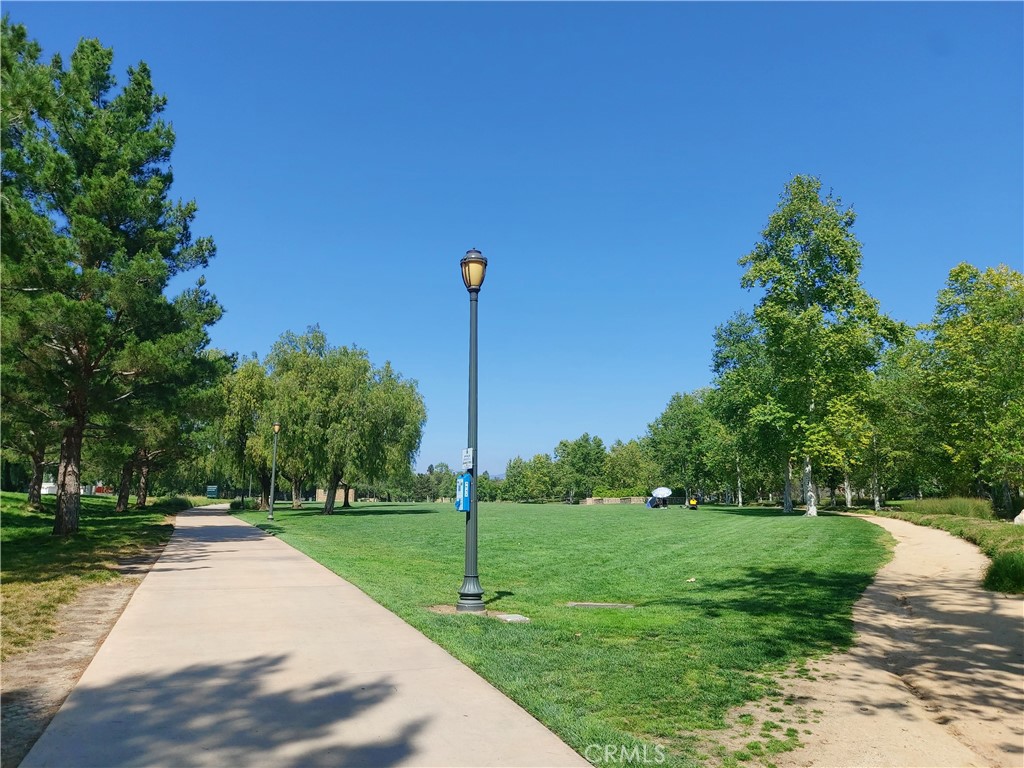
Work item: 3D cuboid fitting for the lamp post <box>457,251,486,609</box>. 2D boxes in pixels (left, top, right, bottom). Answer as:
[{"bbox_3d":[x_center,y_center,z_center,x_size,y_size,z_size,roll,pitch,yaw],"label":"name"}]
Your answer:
[{"bbox_3d":[-0.530,0.516,9.930,0.380,4.840,0.380,0,-8,0],"label":"lamp post"}]

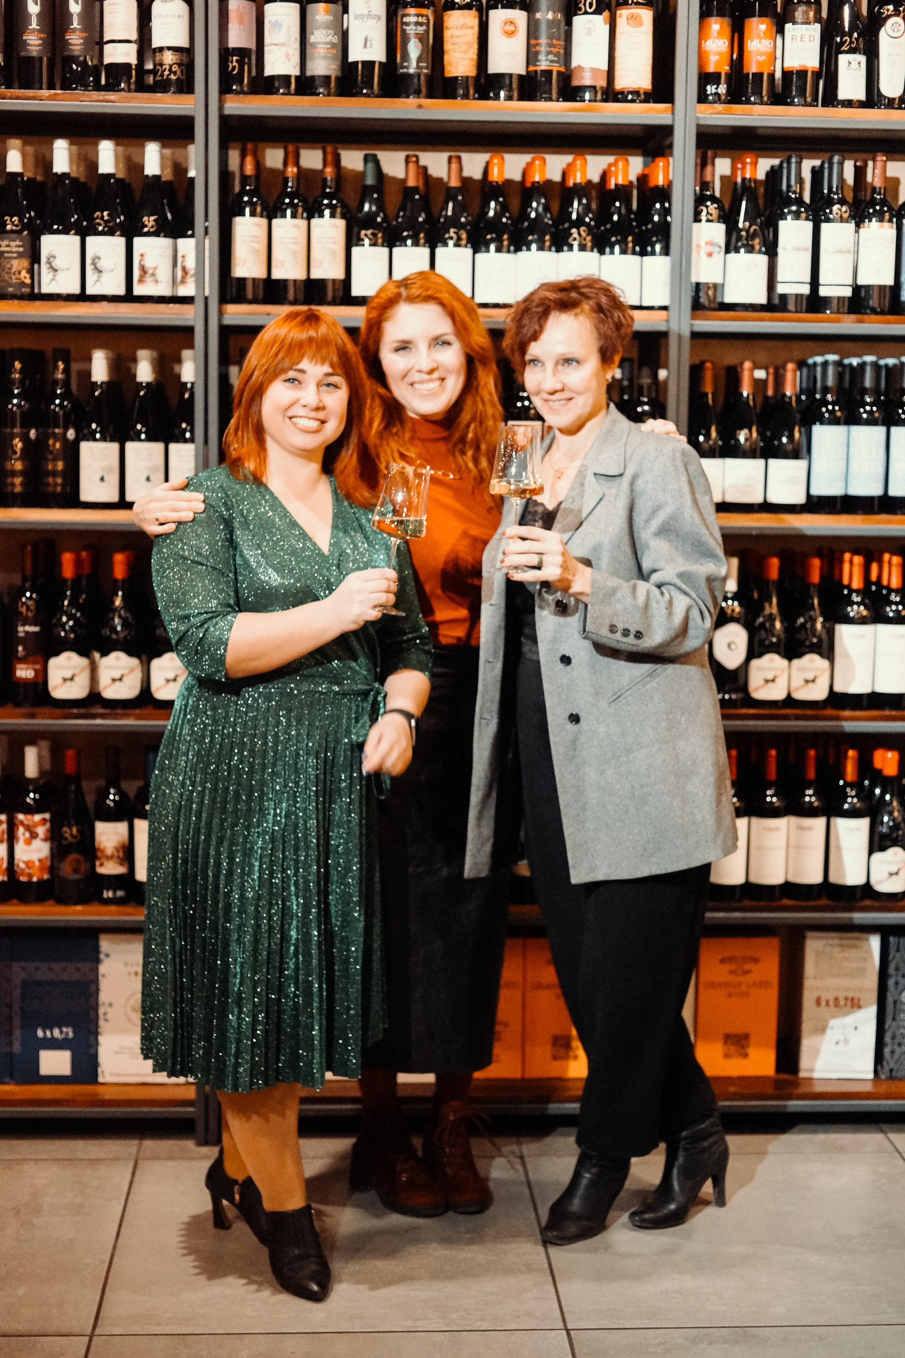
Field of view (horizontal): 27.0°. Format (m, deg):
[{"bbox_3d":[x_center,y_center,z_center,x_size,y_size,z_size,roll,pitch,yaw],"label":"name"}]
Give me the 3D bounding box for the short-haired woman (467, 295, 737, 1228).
[{"bbox_3d":[0.266,0.153,3.387,0.470,1.711,0.380,5,8,31],"label":"short-haired woman"}]

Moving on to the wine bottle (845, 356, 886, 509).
[{"bbox_3d":[0.848,-0.495,3.844,0.079,0.320,0.079,1,7,2],"label":"wine bottle"}]

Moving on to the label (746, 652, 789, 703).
[{"bbox_3d":[0.653,-0.004,3.869,0.084,0.100,0.032,1,7,1],"label":"label"}]

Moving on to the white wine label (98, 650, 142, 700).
[{"bbox_3d":[-0.646,-0.005,3.674,0.081,0.094,0.024,0,8,-3],"label":"white wine label"}]

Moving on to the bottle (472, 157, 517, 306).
[{"bbox_3d":[0.082,-0.870,3.663,0.083,0.296,0.083,0,7,-4],"label":"bottle"}]

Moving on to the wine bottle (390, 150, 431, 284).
[{"bbox_3d":[-0.079,-0.867,3.653,0.078,0.291,0.078,0,7,-4],"label":"wine bottle"}]

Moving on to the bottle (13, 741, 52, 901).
[{"bbox_3d":[-0.856,0.292,3.841,0.076,0.317,0.076,0,7,-6],"label":"bottle"}]

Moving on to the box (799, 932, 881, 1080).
[{"bbox_3d":[0.811,0.676,4.099,0.160,0.316,0.245,0,7,-3],"label":"box"}]

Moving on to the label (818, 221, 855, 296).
[{"bbox_3d":[0.742,-0.811,3.647,0.068,0.139,0.020,0,8,-3],"label":"label"}]

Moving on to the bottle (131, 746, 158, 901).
[{"bbox_3d":[-0.594,0.291,3.737,0.077,0.312,0.077,0,8,-3],"label":"bottle"}]

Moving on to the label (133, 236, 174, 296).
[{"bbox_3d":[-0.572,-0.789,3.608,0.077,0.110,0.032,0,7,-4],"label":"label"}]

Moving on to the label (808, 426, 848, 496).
[{"bbox_3d":[0.765,-0.443,3.823,0.080,0.139,0.033,1,7,1],"label":"label"}]

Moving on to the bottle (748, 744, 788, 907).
[{"bbox_3d":[0.649,0.298,3.898,0.079,0.313,0.079,0,7,-3],"label":"bottle"}]

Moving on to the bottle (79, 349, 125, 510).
[{"bbox_3d":[-0.681,-0.483,3.651,0.082,0.305,0.082,0,7,-4],"label":"bottle"}]

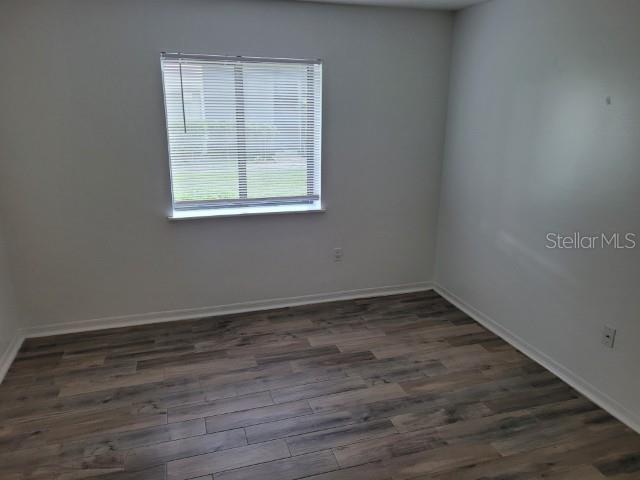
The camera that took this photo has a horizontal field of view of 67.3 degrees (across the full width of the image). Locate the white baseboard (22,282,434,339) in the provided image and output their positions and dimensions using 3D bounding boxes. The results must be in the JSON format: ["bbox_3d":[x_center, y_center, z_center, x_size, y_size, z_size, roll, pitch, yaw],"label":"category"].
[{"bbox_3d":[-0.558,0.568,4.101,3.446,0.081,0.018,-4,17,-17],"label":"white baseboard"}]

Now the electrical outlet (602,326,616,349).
[{"bbox_3d":[1.657,0.560,2.768,0.012,0.116,0.074,-4,17,-17],"label":"electrical outlet"}]

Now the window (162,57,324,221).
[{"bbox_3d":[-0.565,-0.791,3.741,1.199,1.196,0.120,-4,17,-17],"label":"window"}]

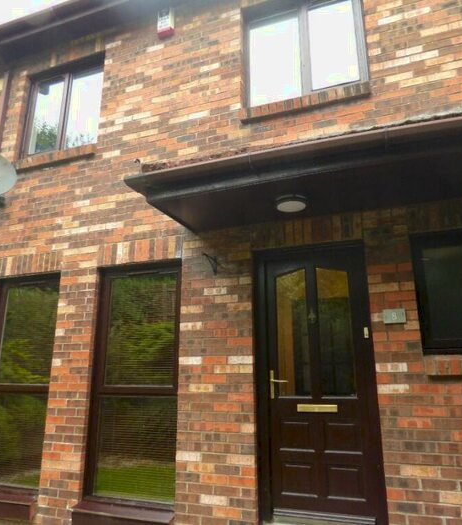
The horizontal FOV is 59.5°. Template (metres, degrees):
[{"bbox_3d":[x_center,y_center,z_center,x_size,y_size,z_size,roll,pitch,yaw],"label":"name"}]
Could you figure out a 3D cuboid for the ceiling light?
[{"bbox_3d":[0.453,-0.430,3.020,0.235,0.065,0.235,0,-14,0],"label":"ceiling light"}]

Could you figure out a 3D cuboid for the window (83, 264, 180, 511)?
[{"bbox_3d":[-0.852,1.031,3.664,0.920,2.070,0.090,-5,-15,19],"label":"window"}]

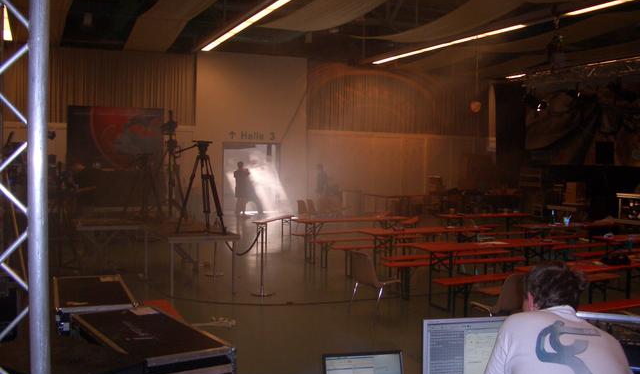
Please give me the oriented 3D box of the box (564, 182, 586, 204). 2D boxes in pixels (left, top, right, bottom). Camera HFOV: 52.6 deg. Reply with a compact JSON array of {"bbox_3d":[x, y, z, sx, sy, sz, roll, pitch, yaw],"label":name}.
[{"bbox_3d":[5.542,0.113,14.117,0.420,0.480,0.380,2,3,27],"label":"box"}]

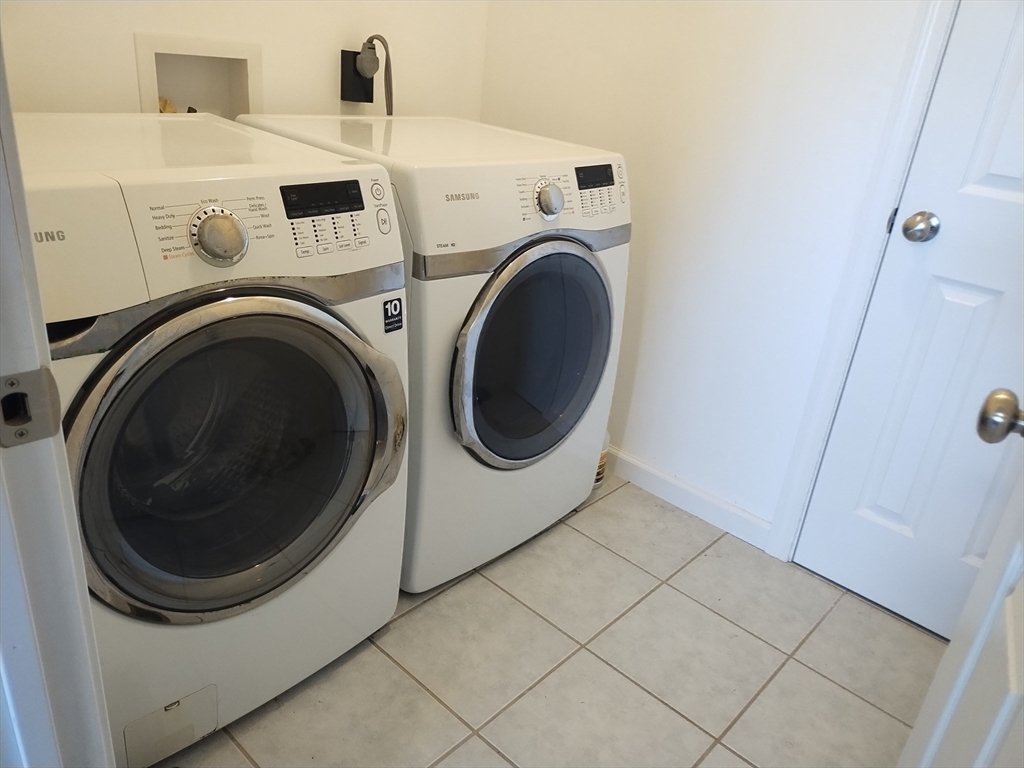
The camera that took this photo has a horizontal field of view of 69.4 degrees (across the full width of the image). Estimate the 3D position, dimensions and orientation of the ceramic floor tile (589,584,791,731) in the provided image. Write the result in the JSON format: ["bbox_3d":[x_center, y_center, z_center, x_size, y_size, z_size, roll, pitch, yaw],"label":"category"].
[{"bbox_3d":[0.389,0.597,1.638,0.327,0.010,0.327,25,30,36],"label":"ceramic floor tile"}]

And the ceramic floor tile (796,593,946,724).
[{"bbox_3d":[0.856,0.633,1.673,0.327,0.010,0.327,25,30,36],"label":"ceramic floor tile"}]

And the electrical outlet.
[{"bbox_3d":[-0.407,-0.811,1.957,0.050,0.120,0.068,25,30,36],"label":"electrical outlet"}]

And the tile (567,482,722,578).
[{"bbox_3d":[0.372,0.405,2.066,0.327,0.010,0.327,25,30,36],"label":"tile"}]

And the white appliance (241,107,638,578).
[{"bbox_3d":[-0.194,-0.121,1.889,0.765,0.975,0.690,25,30,36],"label":"white appliance"}]

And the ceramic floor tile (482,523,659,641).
[{"bbox_3d":[0.147,0.483,1.835,0.327,0.010,0.327,25,30,36],"label":"ceramic floor tile"}]

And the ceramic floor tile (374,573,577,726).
[{"bbox_3d":[-0.078,0.561,1.603,0.327,0.010,0.327,25,30,36],"label":"ceramic floor tile"}]

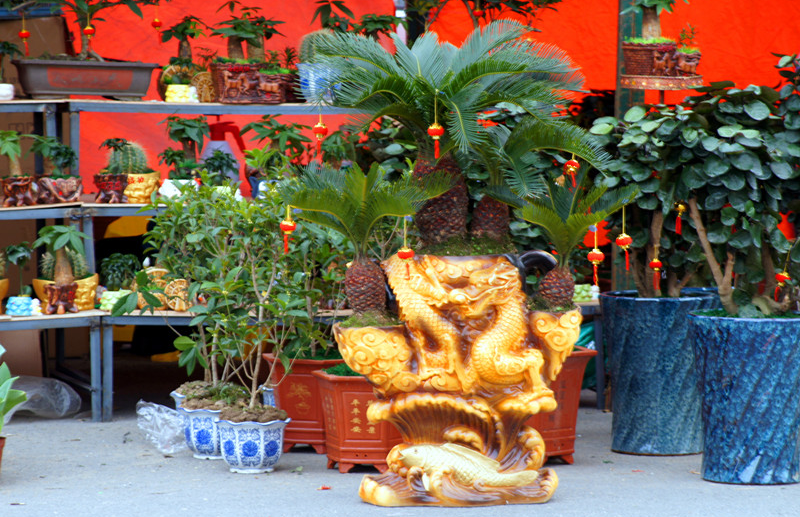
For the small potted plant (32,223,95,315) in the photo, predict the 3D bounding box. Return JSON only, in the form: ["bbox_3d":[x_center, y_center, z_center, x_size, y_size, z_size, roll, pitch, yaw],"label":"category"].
[{"bbox_3d":[-1.195,0.039,15.370,0.222,0.310,0.200,0,4,0],"label":"small potted plant"}]

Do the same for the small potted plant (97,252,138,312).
[{"bbox_3d":[-1.015,0.083,15.600,0.145,0.210,0.130,0,4,0],"label":"small potted plant"}]

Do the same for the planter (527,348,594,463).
[{"bbox_3d":[0.448,0.491,14.300,0.410,0.355,0.370,1,4,8],"label":"planter"}]

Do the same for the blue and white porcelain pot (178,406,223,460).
[{"bbox_3d":[-0.618,0.580,14.420,0.245,0.175,0.245,0,4,0],"label":"blue and white porcelain pot"}]

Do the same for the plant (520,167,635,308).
[{"bbox_3d":[0.561,-0.066,13.600,0.380,0.425,0.360,0,4,0],"label":"plant"}]

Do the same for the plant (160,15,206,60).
[{"bbox_3d":[-0.805,-0.822,16.100,0.170,0.165,0.155,0,4,0],"label":"plant"}]

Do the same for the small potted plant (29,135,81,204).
[{"bbox_3d":[-1.250,-0.324,15.750,0.185,0.240,0.145,-1,4,-15],"label":"small potted plant"}]

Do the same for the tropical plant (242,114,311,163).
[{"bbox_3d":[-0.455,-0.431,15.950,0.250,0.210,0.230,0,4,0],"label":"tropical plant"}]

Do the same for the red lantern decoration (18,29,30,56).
[{"bbox_3d":[-1.388,-0.799,16.000,0.042,0.098,0.042,0,4,0],"label":"red lantern decoration"}]

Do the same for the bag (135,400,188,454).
[{"bbox_3d":[-0.796,0.566,14.500,0.190,0.165,0.180,0,4,0],"label":"bag"}]

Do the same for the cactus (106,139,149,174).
[{"bbox_3d":[-0.998,-0.372,15.850,0.150,0.130,0.150,0,4,0],"label":"cactus"}]

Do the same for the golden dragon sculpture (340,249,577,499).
[{"bbox_3d":[0.174,0.364,13.120,0.745,0.745,0.400,0,4,-5],"label":"golden dragon sculpture"}]

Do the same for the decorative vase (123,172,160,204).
[{"bbox_3d":[-0.938,-0.258,15.750,0.134,0.113,0.130,1,4,18],"label":"decorative vase"}]

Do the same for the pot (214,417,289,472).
[{"bbox_3d":[-0.473,0.601,13.900,0.245,0.168,0.245,0,4,0],"label":"pot"}]

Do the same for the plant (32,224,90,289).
[{"bbox_3d":[-1.212,-0.007,15.500,0.205,0.235,0.190,0,4,0],"label":"plant"}]

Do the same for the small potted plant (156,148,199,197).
[{"bbox_3d":[-0.811,-0.315,15.850,0.160,0.180,0.135,0,4,0],"label":"small potted plant"}]

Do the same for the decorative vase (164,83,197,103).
[{"bbox_3d":[-0.799,-0.604,15.830,0.122,0.068,0.095,0,4,0],"label":"decorative vase"}]

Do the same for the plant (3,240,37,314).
[{"bbox_3d":[-1.355,0.073,15.450,0.120,0.260,0.115,-1,4,-10],"label":"plant"}]

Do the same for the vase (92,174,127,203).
[{"bbox_3d":[-1.049,-0.254,15.720,0.127,0.103,0.122,0,4,0],"label":"vase"}]

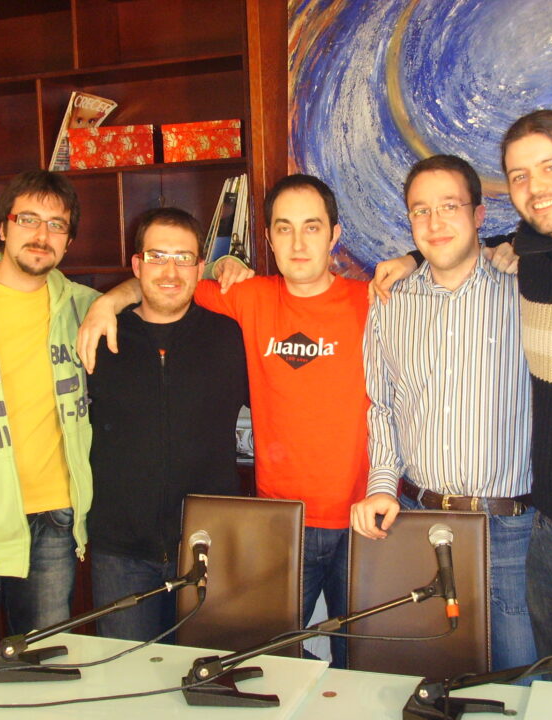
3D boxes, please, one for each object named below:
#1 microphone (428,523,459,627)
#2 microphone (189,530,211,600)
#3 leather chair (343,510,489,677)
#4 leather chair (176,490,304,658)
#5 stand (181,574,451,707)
[{"bbox_3d":[0.348,0.441,2.223,0.052,0.210,0.052,-8,-18,7],"label":"microphone"},{"bbox_3d":[-0.169,0.461,2.441,0.052,0.052,0.198,-2,41,-4],"label":"microphone"},{"bbox_3d":[0.267,0.886,2.253,0.380,1.038,0.560,0,5,16],"label":"leather chair"},{"bbox_3d":[-0.149,0.881,2.438,0.380,1.042,0.560,0,5,19],"label":"leather chair"},{"bbox_3d":[0.084,0.558,2.197,0.552,0.221,0.163,-2,5,-6],"label":"stand"}]

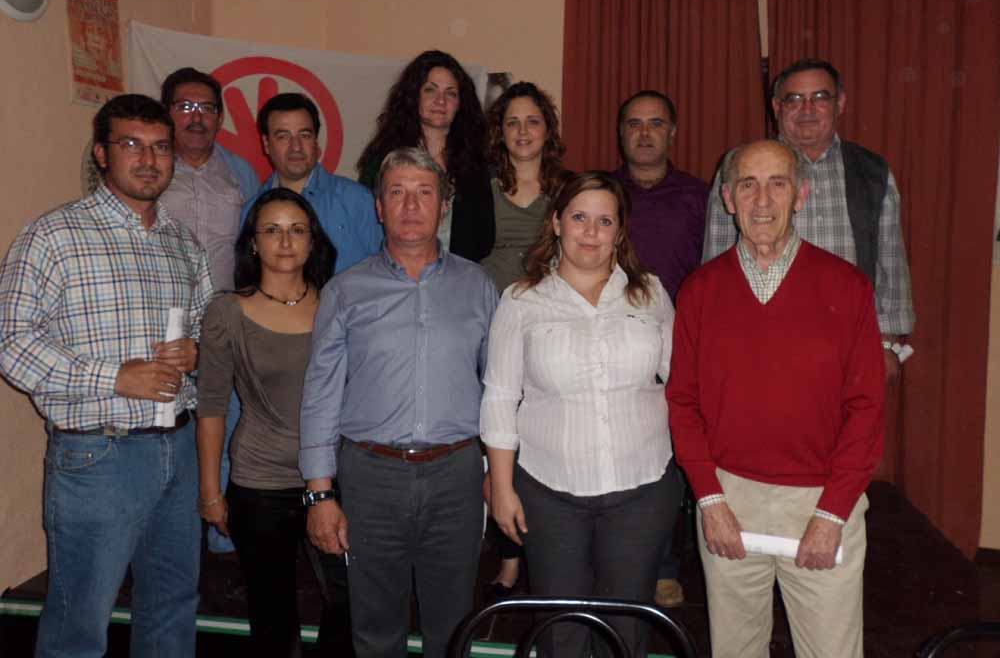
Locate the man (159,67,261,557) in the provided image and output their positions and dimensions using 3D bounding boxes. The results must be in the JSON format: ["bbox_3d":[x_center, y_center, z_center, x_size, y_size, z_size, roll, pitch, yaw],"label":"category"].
[{"bbox_3d":[-1.003,0.061,2.500,0.480,1.750,0.320,-3,7,-14],"label":"man"}]

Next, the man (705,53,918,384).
[{"bbox_3d":[0.903,0.078,2.254,0.570,1.690,0.360,1,7,16],"label":"man"}]

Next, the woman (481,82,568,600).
[{"bbox_3d":[0.077,0.084,2.454,0.440,1.670,0.300,-1,6,2],"label":"woman"}]

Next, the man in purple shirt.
[{"bbox_3d":[0.472,0.083,2.435,0.480,1.660,0.320,0,6,8],"label":"man in purple shirt"}]

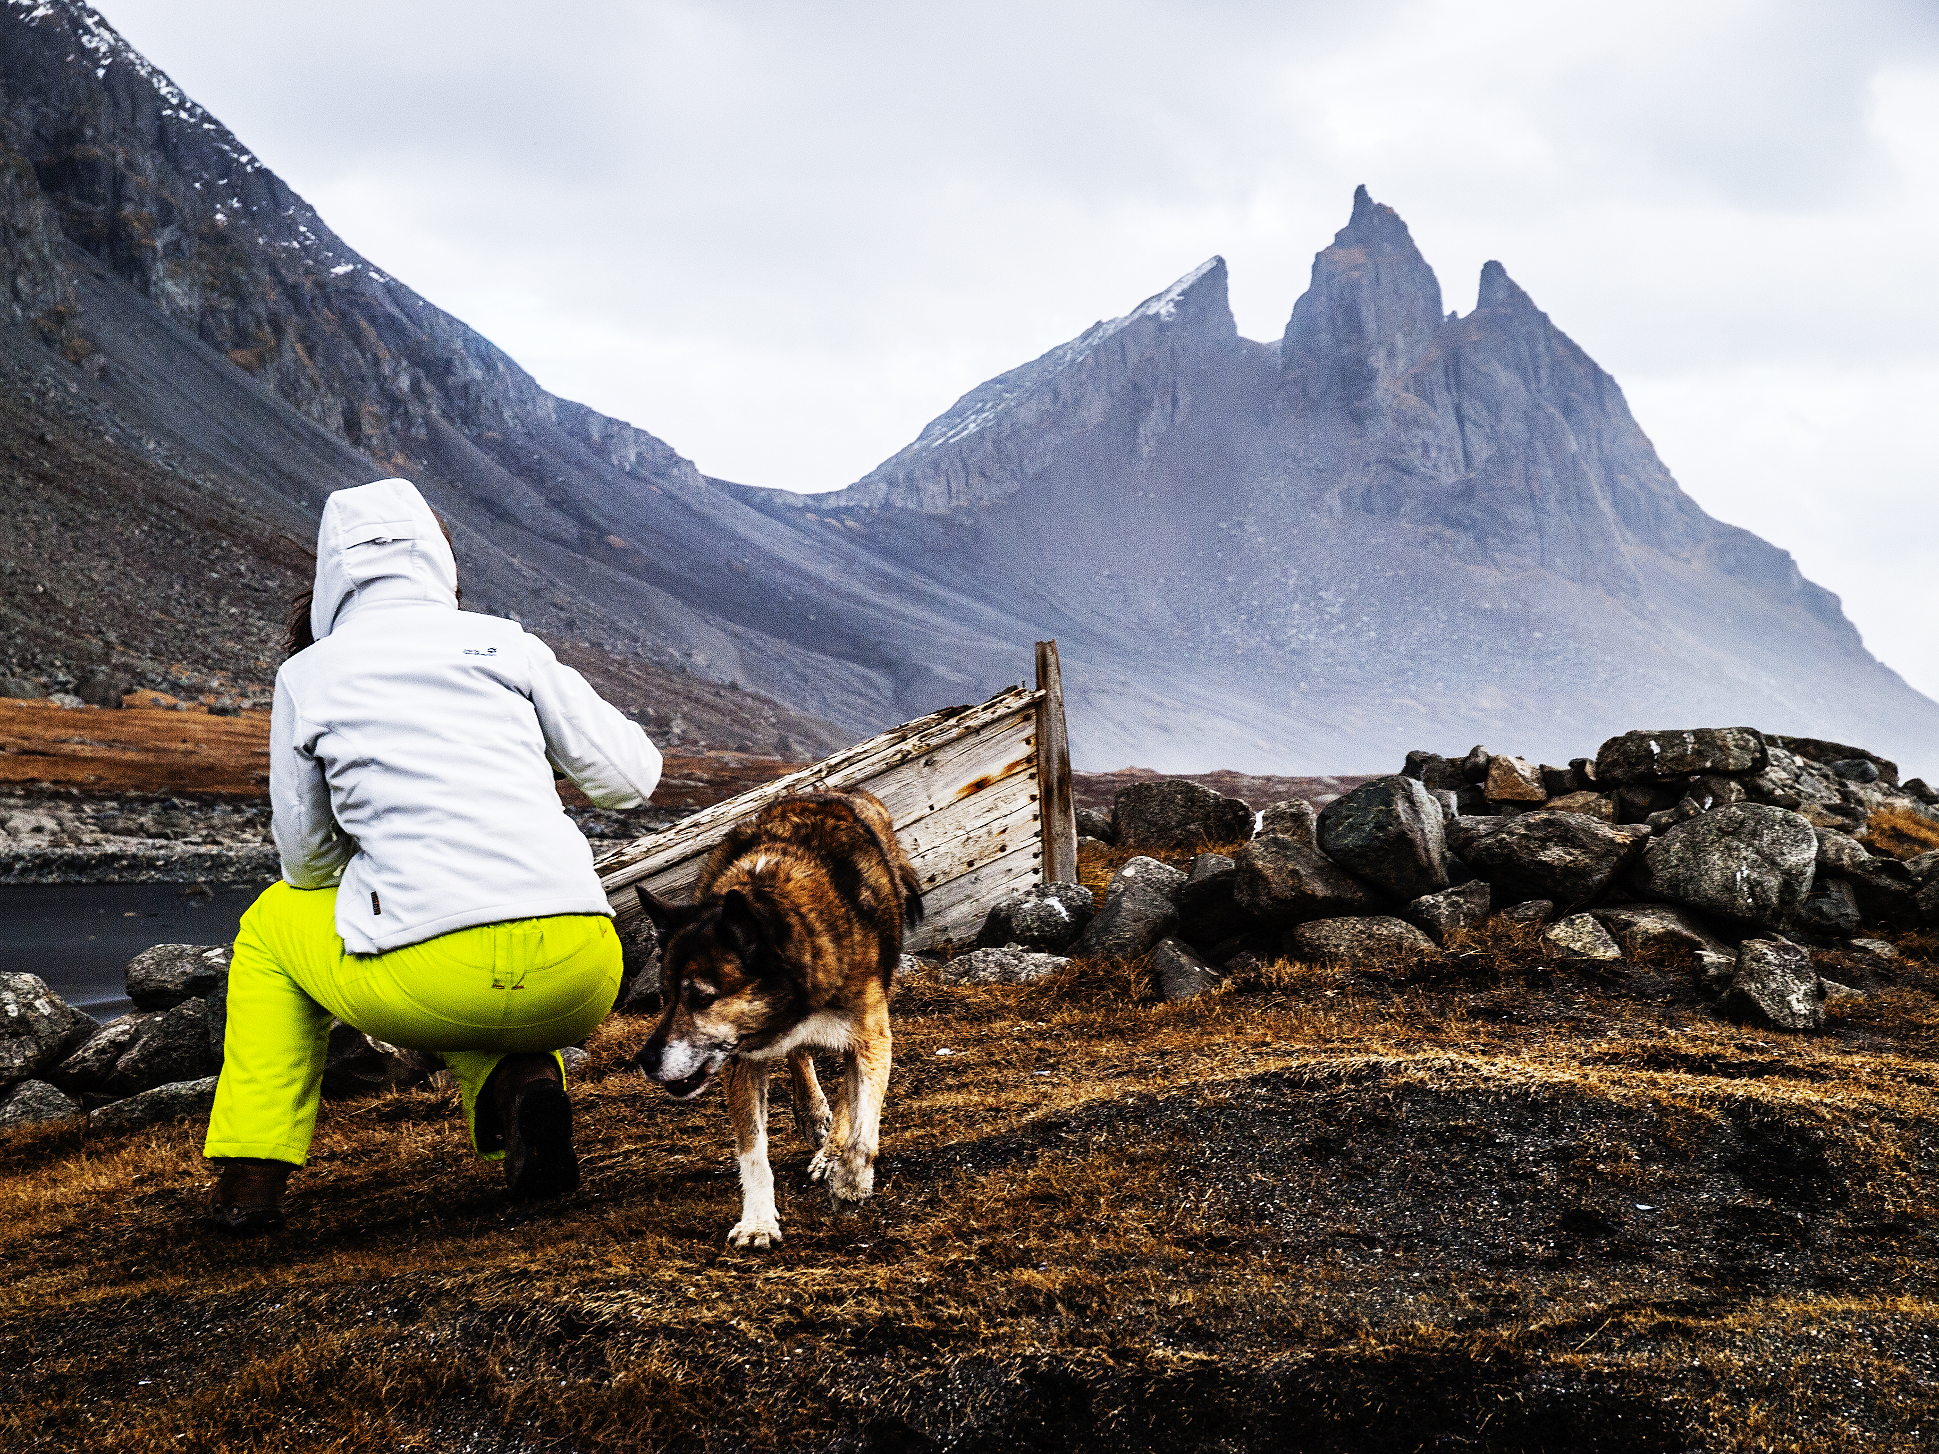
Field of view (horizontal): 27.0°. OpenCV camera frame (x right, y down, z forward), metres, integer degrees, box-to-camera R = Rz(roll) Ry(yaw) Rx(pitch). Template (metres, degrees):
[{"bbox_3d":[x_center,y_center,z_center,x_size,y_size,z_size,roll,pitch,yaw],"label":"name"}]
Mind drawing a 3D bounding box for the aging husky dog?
[{"bbox_3d":[-0.245,0.415,5.930,0.330,0.640,0.950,0,-1,9],"label":"aging husky dog"}]

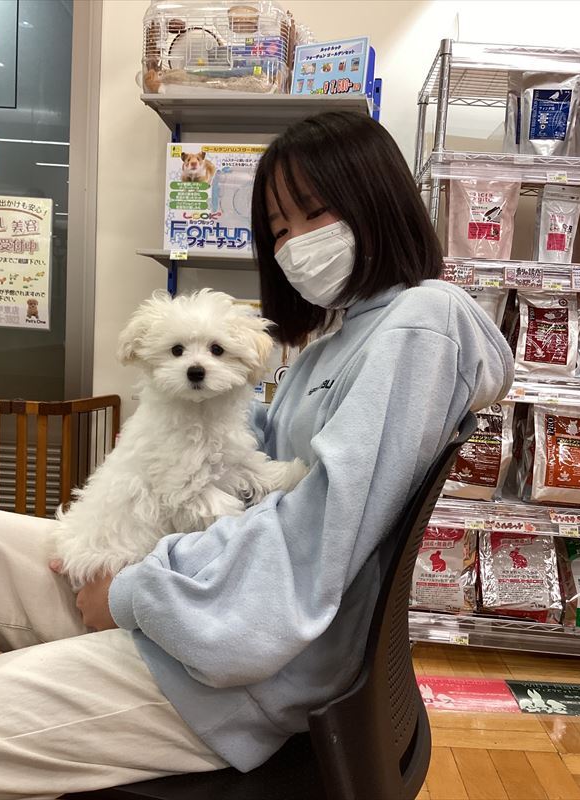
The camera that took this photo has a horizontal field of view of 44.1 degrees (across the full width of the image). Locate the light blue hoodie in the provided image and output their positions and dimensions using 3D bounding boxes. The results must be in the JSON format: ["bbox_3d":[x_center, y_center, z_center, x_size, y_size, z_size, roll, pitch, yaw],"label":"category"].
[{"bbox_3d":[0.005,0.115,0.900,0.420,0.570,0.450,7,7,-28],"label":"light blue hoodie"}]

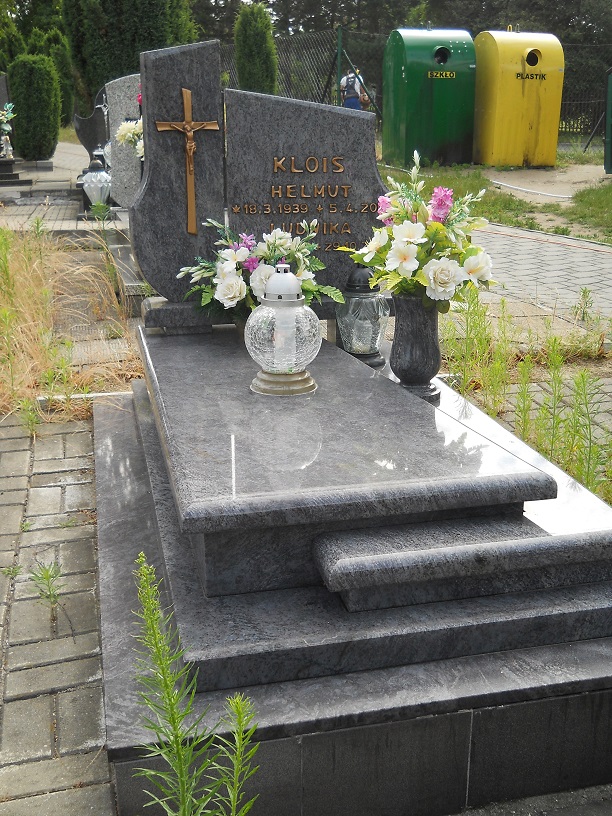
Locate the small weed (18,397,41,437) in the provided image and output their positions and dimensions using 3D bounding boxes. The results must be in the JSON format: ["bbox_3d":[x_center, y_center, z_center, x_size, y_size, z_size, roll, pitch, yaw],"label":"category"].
[{"bbox_3d":[-0.975,0.030,3.407,0.074,0.140,0.080,-4,18,-12],"label":"small weed"}]

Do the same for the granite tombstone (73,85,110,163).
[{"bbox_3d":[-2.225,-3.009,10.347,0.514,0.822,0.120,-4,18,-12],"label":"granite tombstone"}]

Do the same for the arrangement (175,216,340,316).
[{"bbox_3d":[-0.150,-0.459,3.303,0.575,0.353,0.330,-4,18,-12],"label":"arrangement"}]

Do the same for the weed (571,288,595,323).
[{"bbox_3d":[1.461,-0.548,5.097,0.133,0.177,0.110,-4,18,-12],"label":"weed"}]

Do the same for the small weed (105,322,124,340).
[{"bbox_3d":[-0.967,-0.392,4.883,0.099,0.082,0.100,-4,18,-12],"label":"small weed"}]

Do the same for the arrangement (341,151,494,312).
[{"bbox_3d":[0.323,-0.499,2.770,0.457,0.446,0.412,-4,18,-12],"label":"arrangement"}]

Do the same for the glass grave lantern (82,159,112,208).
[{"bbox_3d":[-1.833,-1.960,8.512,0.263,0.451,0.270,-4,18,-12],"label":"glass grave lantern"}]

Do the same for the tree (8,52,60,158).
[{"bbox_3d":[-4.398,-4.876,15.698,0.801,1.658,0.900,-4,18,-12],"label":"tree"}]

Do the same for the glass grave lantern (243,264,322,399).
[{"bbox_3d":[-0.061,-0.221,2.679,0.219,0.359,0.219,-1,17,0],"label":"glass grave lantern"}]

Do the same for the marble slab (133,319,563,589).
[{"bbox_3d":[-0.037,0.021,2.810,0.798,0.194,1.761,-4,18,-12],"label":"marble slab"}]

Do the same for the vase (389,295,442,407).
[{"bbox_3d":[0.328,-0.177,2.871,0.158,0.324,0.160,-1,17,0],"label":"vase"}]

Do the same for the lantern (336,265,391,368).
[{"bbox_3d":[0.195,-0.316,3.294,0.194,0.333,0.196,-1,17,0],"label":"lantern"}]

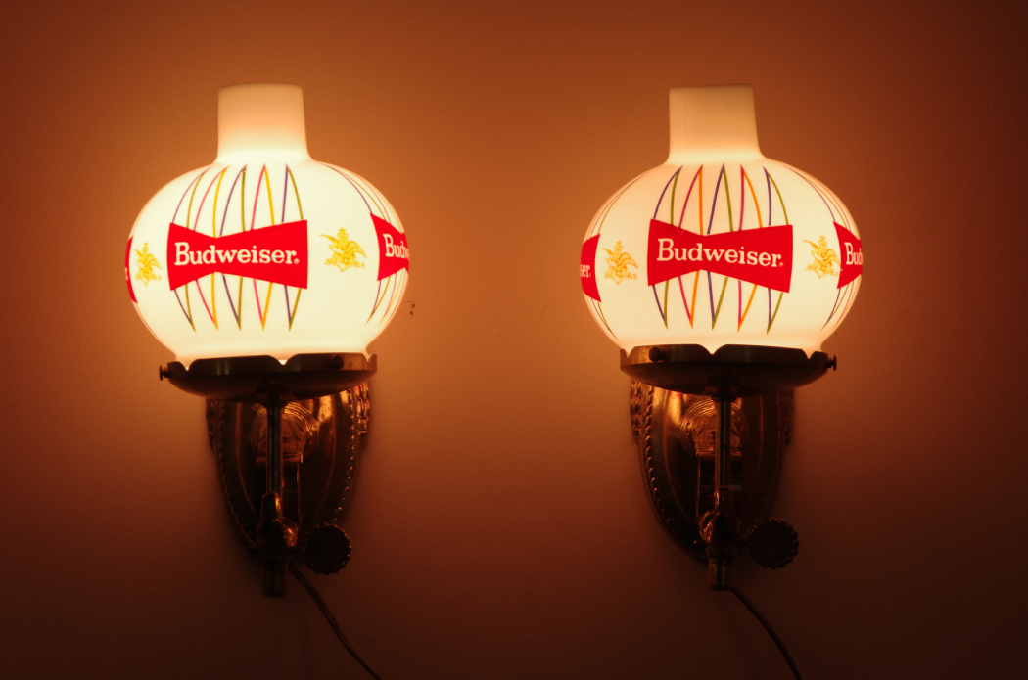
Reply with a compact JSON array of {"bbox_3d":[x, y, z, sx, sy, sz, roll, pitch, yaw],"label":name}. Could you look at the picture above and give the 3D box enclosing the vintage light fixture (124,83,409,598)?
[{"bbox_3d":[-0.146,0.001,2.817,0.168,0.304,0.232,0,-2,0],"label":"vintage light fixture"}]

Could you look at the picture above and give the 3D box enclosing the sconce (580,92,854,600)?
[{"bbox_3d":[0.123,-0.001,2.817,0.168,0.300,0.232,0,-2,0],"label":"sconce"}]

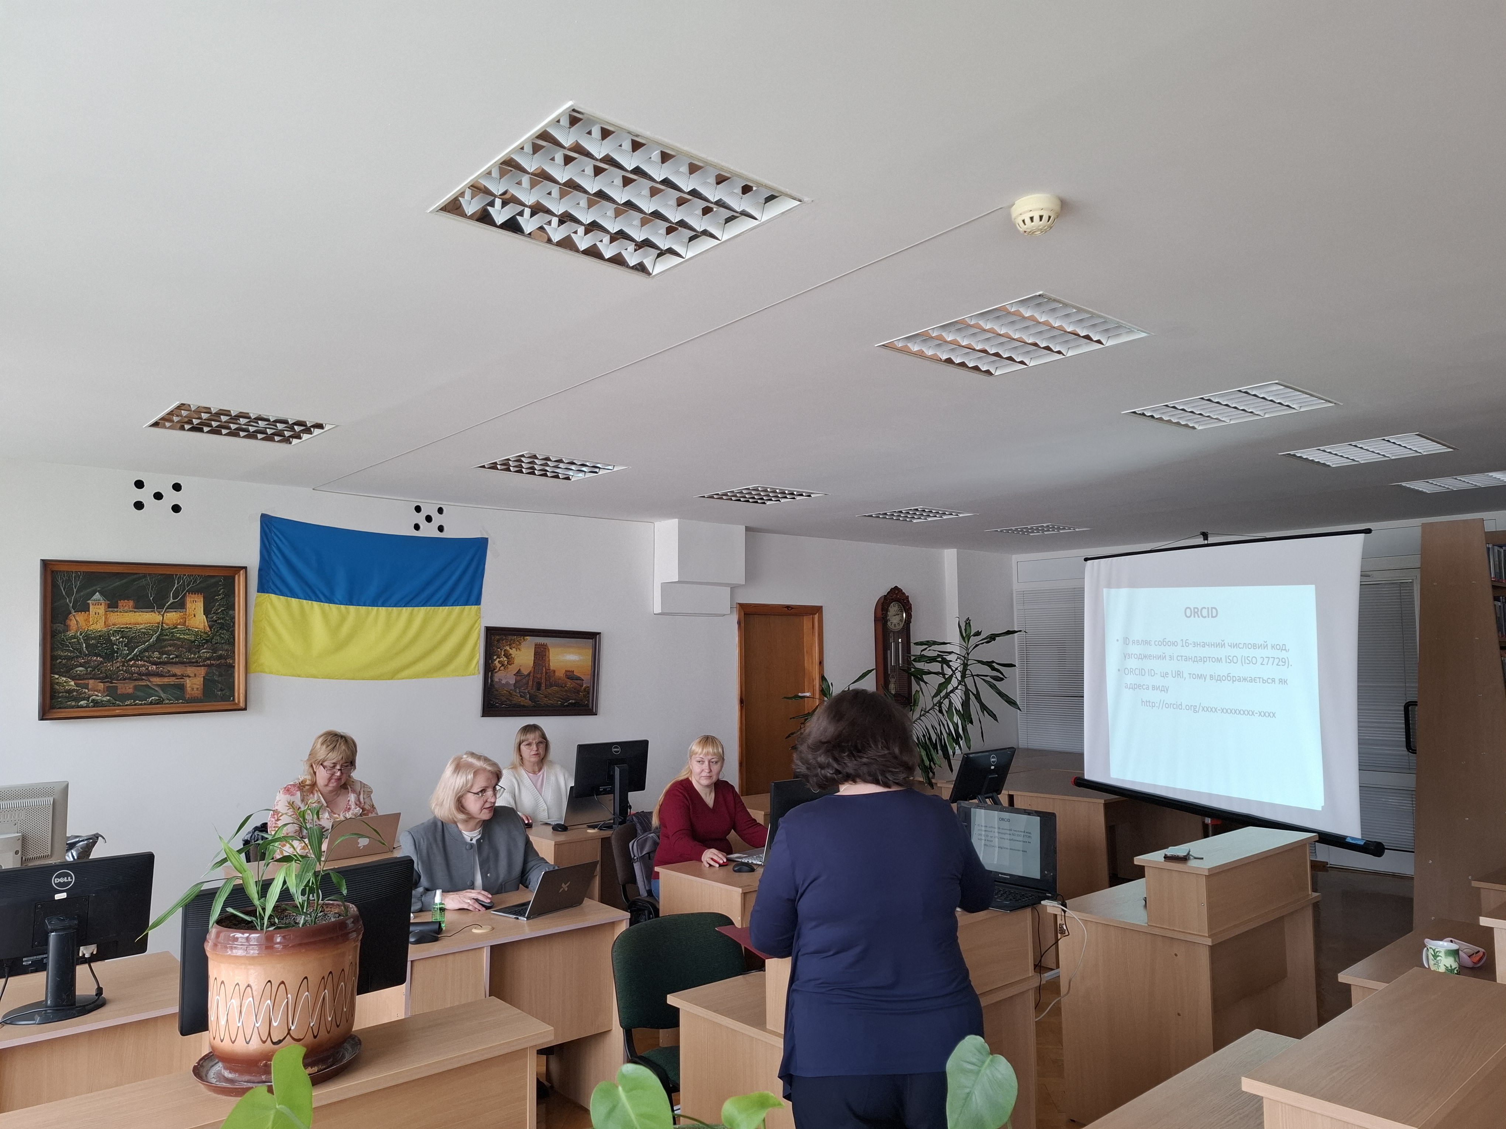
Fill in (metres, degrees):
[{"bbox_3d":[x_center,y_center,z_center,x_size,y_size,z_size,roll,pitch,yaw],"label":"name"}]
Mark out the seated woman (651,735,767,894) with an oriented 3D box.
[{"bbox_3d":[-0.197,1.500,4.869,0.540,1.280,0.760,3,-6,-31],"label":"seated woman"}]

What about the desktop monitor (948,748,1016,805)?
[{"bbox_3d":[1.317,1.256,5.702,0.485,0.380,0.200,4,-6,-40],"label":"desktop monitor"}]

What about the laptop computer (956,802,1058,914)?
[{"bbox_3d":[0.690,0.872,3.012,0.270,0.240,0.360,5,-7,-44],"label":"laptop computer"}]

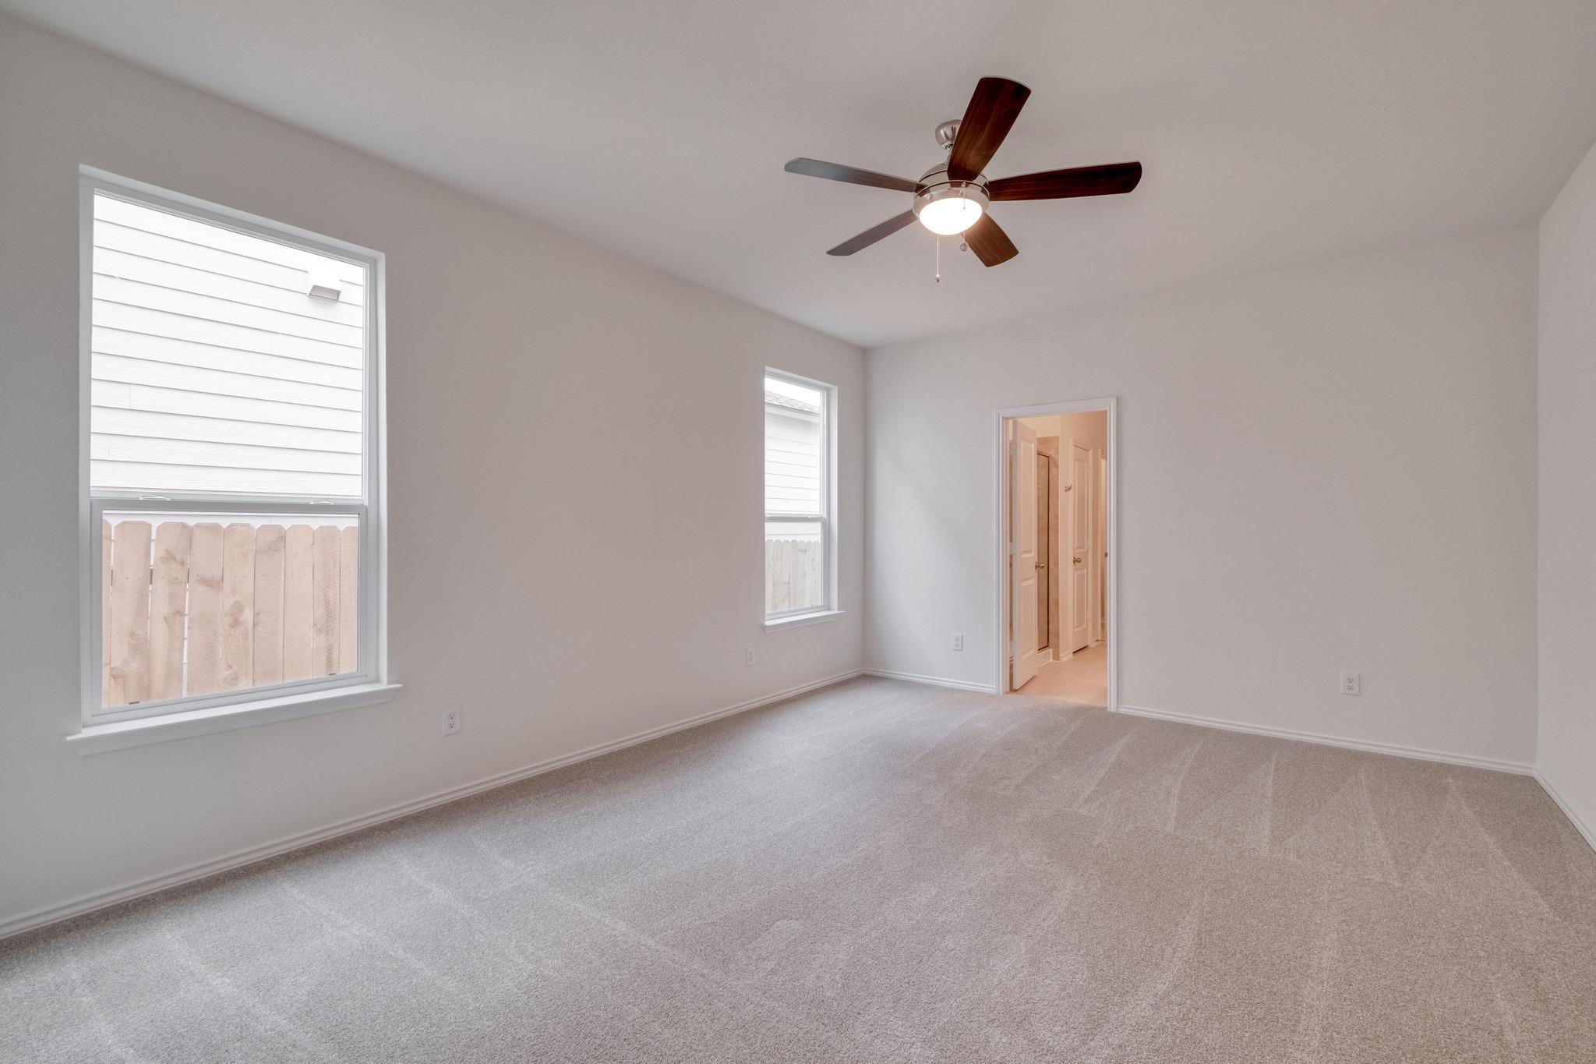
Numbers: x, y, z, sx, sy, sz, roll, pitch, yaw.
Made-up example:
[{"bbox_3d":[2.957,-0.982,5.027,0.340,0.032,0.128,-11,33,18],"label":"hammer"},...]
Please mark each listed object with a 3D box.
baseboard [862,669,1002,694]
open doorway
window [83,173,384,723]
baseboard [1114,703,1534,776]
[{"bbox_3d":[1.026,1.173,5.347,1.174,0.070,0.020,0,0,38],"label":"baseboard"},{"bbox_3d":[1.854,0.152,4.767,0.837,2.128,0.140,0,0,38],"label":"open doorway"},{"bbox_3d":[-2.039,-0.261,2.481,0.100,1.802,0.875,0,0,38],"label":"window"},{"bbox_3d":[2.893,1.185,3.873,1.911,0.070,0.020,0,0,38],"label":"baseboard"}]

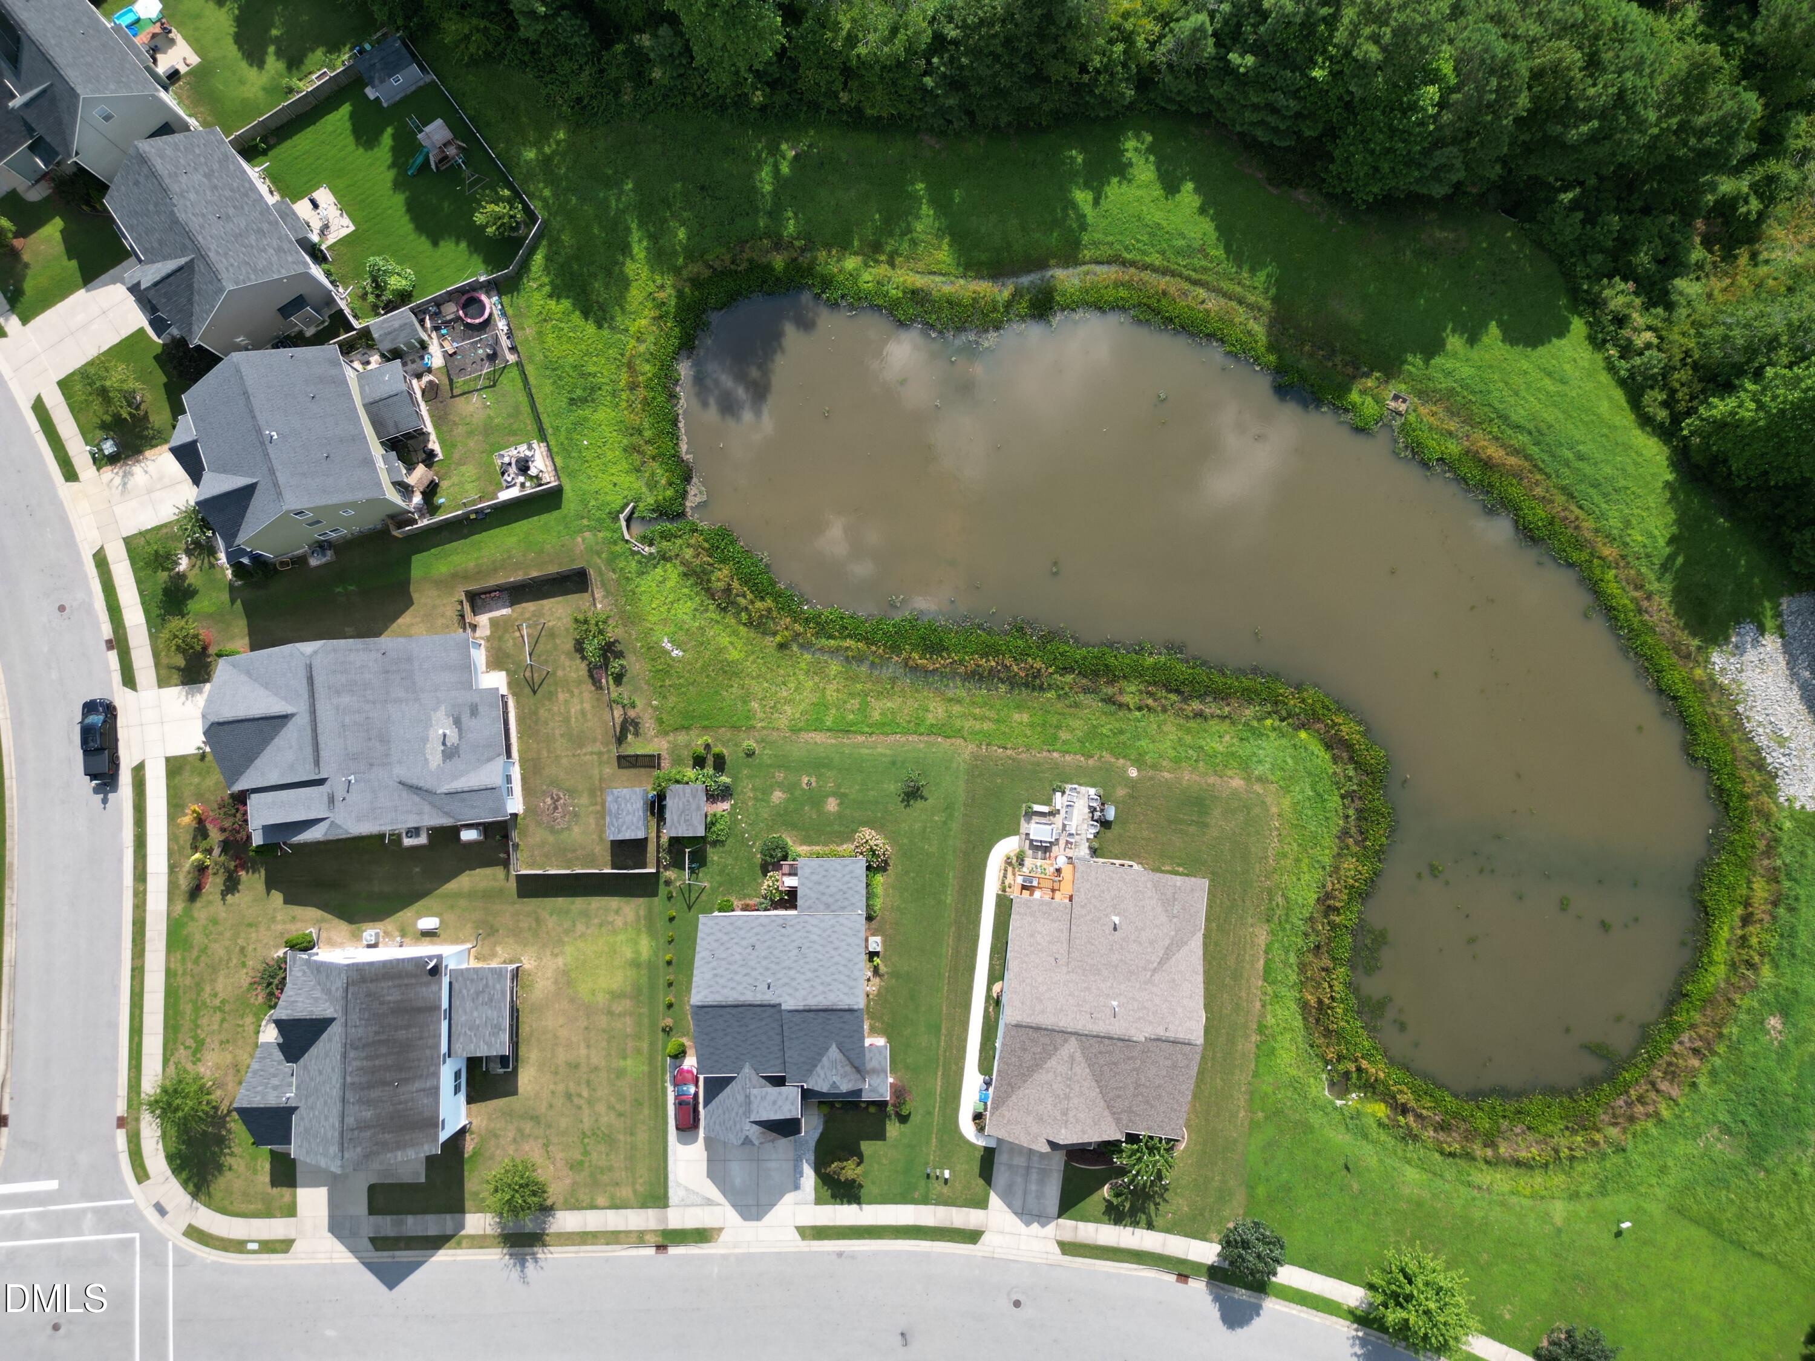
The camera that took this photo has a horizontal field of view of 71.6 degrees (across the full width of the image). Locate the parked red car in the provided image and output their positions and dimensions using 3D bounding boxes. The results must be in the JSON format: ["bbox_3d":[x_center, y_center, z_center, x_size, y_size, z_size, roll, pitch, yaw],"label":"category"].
[{"bbox_3d":[-16.371,31.075,93.502,1.820,1.660,4.640,0,86,0],"label":"parked red car"}]

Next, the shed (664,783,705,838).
[{"bbox_3d":[-16.460,9.805,94.596,2.900,2.800,3.820,0,86,0],"label":"shed"}]

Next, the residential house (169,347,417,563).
[{"bbox_3d":[-46.205,-16.958,93.331,16.000,9.400,12.200,-20,86,-2],"label":"residential house"}]

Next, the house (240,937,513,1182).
[{"bbox_3d":[-38.037,26.387,89.349,17.900,10.600,13.800,-1,86,0],"label":"house"}]

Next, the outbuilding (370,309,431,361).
[{"bbox_3d":[-39.385,-26.840,97.477,3.250,2.700,2.350,-25,86,-2],"label":"outbuilding"}]

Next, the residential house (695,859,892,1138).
[{"bbox_3d":[-8.080,22.839,90.229,13.450,9.500,19.750,0,86,0],"label":"residential house"}]

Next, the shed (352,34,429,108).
[{"bbox_3d":[-40.840,-48.147,99.043,3.730,2.900,2.650,-31,86,-2],"label":"shed"}]

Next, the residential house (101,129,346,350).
[{"bbox_3d":[-52.696,-32.398,94.629,13.300,9.200,13.200,-33,86,-3],"label":"residential house"}]

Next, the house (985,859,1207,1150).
[{"bbox_3d":[13.857,23.515,90.865,14.100,8.200,20.350,7,86,0],"label":"house"}]

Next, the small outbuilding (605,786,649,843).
[{"bbox_3d":[-20.902,10.042,94.570,2.650,2.800,3.750,-4,86,0],"label":"small outbuilding"}]

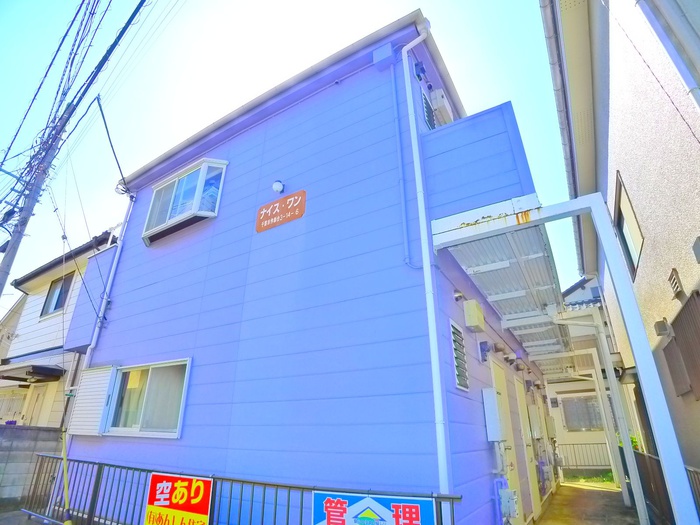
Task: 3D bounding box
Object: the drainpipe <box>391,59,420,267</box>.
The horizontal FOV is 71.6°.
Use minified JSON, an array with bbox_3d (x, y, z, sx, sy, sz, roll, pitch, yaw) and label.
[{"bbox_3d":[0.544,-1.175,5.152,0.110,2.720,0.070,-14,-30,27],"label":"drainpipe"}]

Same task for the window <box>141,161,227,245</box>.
[{"bbox_3d":[-2.208,-0.847,6.569,1.060,0.940,0.340,-14,-30,27],"label":"window"}]

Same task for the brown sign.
[{"bbox_3d":[-0.810,-0.606,5.762,0.730,0.360,0.030,-14,-30,27],"label":"brown sign"}]

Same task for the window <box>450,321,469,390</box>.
[{"bbox_3d":[1.001,0.860,4.439,0.070,0.600,0.370,-14,-30,27],"label":"window"}]

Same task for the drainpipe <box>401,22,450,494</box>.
[{"bbox_3d":[0.768,-0.495,4.606,0.280,5.100,0.140,-14,-30,27],"label":"drainpipe"}]

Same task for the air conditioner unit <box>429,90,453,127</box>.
[{"bbox_3d":[1.207,-1.821,5.949,0.200,0.340,0.580,-14,-30,27],"label":"air conditioner unit"}]

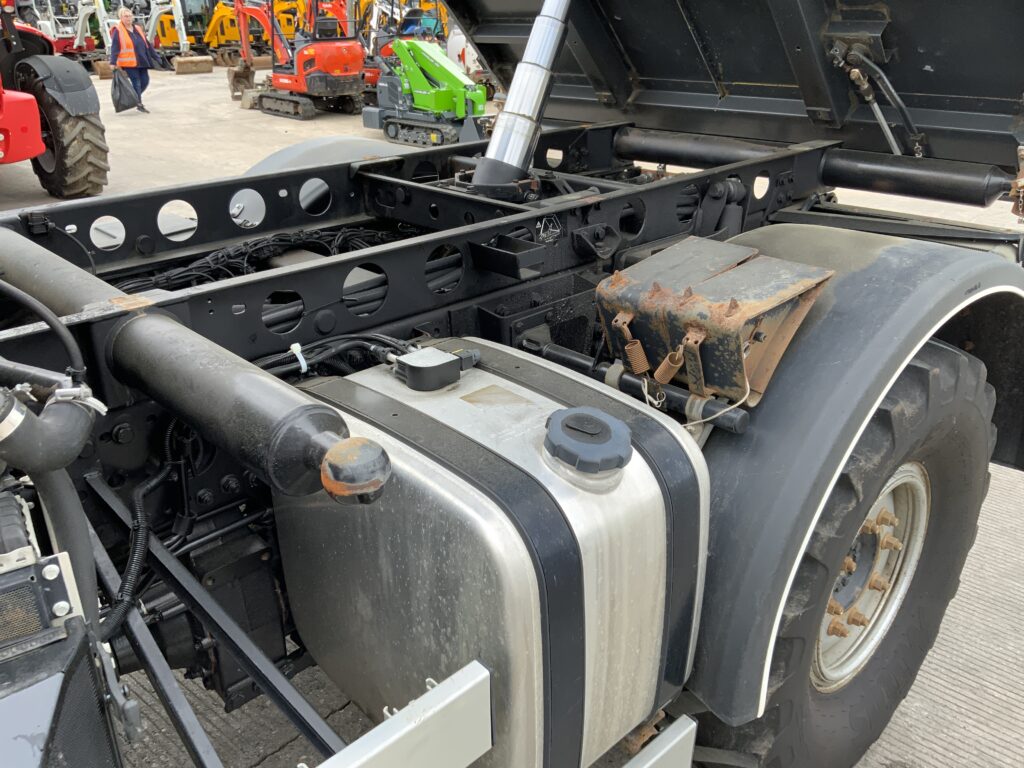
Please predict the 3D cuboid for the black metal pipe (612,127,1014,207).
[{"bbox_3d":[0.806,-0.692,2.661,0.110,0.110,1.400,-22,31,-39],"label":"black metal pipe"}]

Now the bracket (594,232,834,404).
[{"bbox_3d":[0.362,-0.119,1.528,0.305,0.185,0.295,-22,31,-39],"label":"bracket"}]

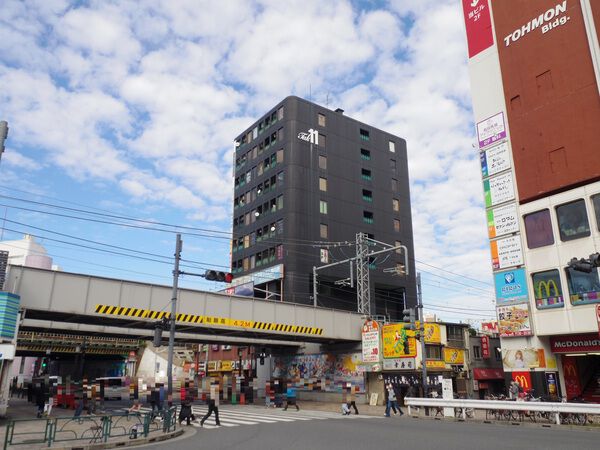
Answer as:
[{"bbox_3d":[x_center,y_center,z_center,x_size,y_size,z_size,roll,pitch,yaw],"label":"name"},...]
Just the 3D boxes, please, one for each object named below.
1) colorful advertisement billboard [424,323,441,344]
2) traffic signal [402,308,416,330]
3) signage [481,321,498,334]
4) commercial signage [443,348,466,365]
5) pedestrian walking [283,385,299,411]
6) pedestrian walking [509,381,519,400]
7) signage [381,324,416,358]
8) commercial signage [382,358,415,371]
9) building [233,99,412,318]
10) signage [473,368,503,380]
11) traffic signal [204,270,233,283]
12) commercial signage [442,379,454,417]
[{"bbox_3d":[8.962,7.376,31.806,2.270,1.352,0.200,15,-23,-38],"label":"colorful advertisement billboard"},{"bbox_3d":[5.748,4.961,24.569,0.420,1.141,0.500,14,-23,-34],"label":"traffic signal"},{"bbox_3d":[16.864,9.026,41.212,2.200,1.200,0.200,-4,-18,14],"label":"signage"},{"bbox_3d":[10.848,9.214,32.890,2.412,1.041,0.200,15,-23,-38],"label":"commercial signage"},{"bbox_3d":[-0.577,10.718,29.132,0.750,1.600,0.500,15,-23,-36],"label":"pedestrian walking"},{"bbox_3d":[10.809,8.719,23.458,0.500,1.620,0.450,17,-24,-42],"label":"pedestrian walking"},{"bbox_3d":[6.614,7.741,31.243,0.250,2.201,3.218,11,-21,-30],"label":"signage"},{"bbox_3d":[7.264,10.210,34.305,0.150,0.772,3.113,14,-23,-34],"label":"commercial signage"},{"bbox_3d":[2.815,4.083,61.259,20.183,33.635,13.995,13,-22,-34],"label":"building"},{"bbox_3d":[14.525,11.175,35.099,4.731,0.719,0.700,15,-23,-38],"label":"signage"},{"bbox_3d":[-3.293,2.128,19.199,1.140,0.410,0.330,14,-23,-34],"label":"traffic signal"},{"bbox_3d":[7.296,8.535,23.109,0.100,1.771,0.520,17,-25,-39],"label":"commercial signage"}]

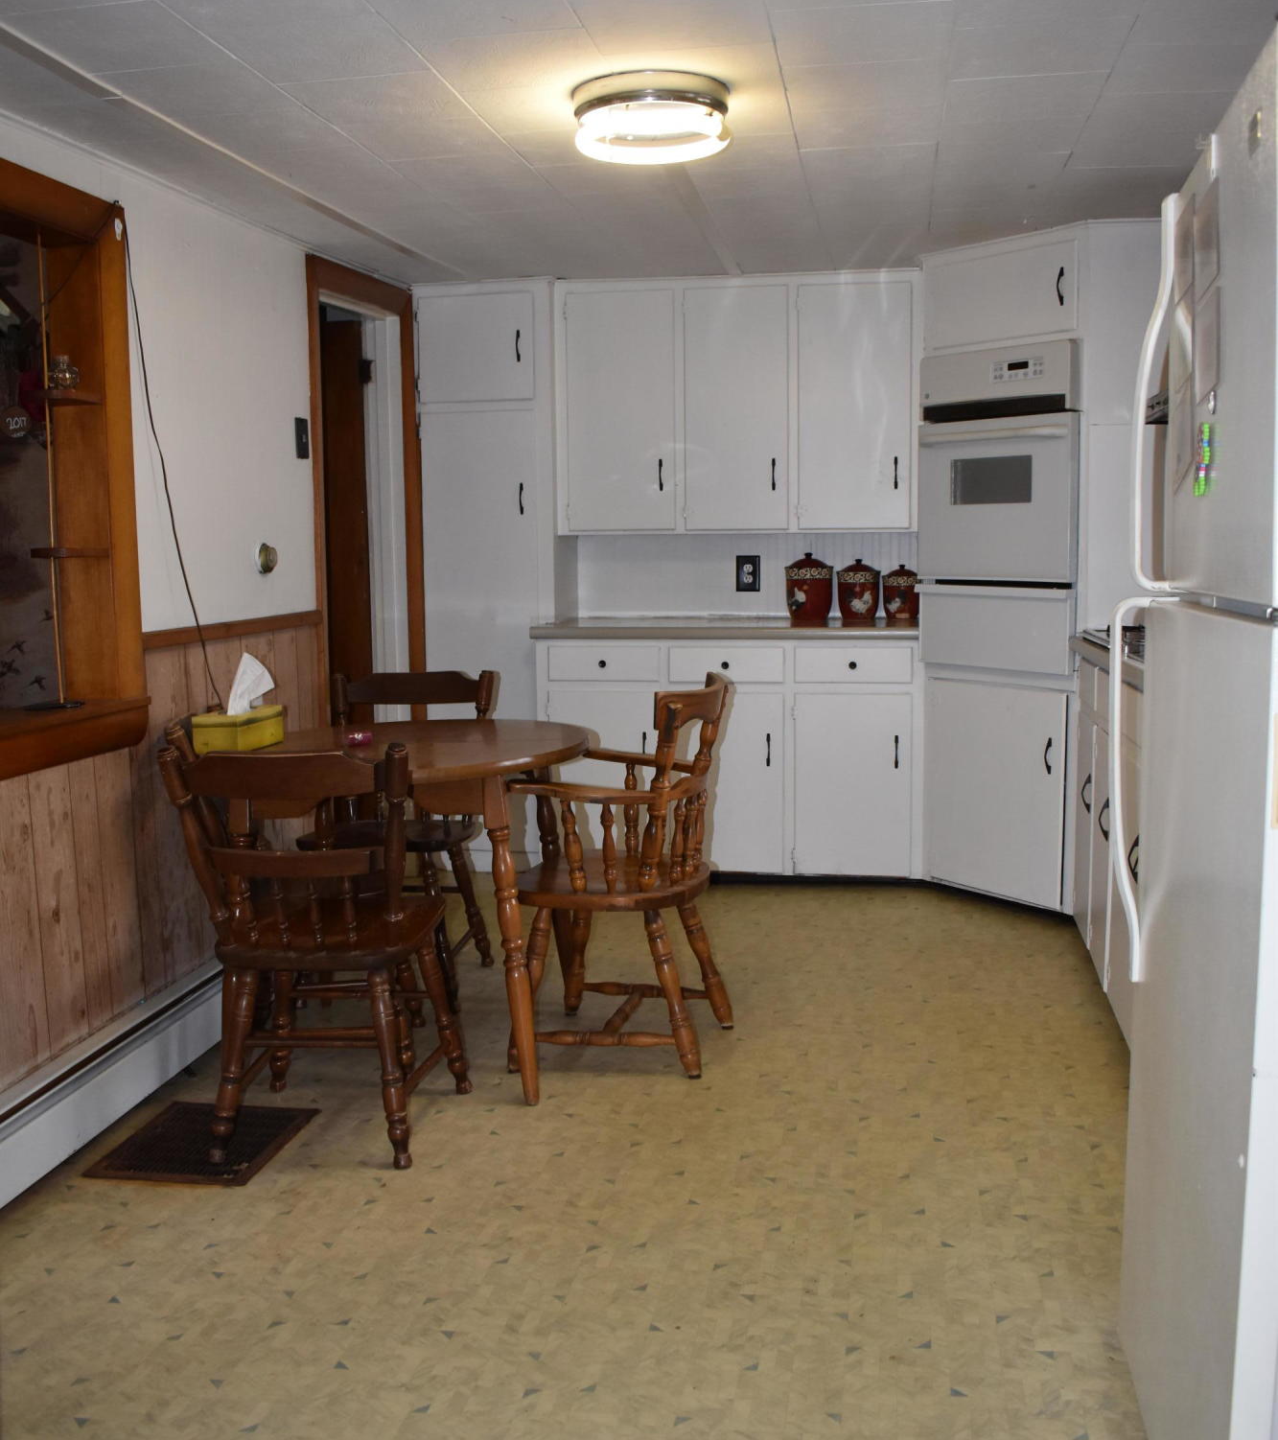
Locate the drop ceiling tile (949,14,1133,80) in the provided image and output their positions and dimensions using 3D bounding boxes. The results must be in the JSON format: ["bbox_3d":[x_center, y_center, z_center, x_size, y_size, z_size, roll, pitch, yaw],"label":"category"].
[{"bbox_3d":[0.709,-1.216,2.595,0.292,0.020,0.307,1,8,10],"label":"drop ceiling tile"}]

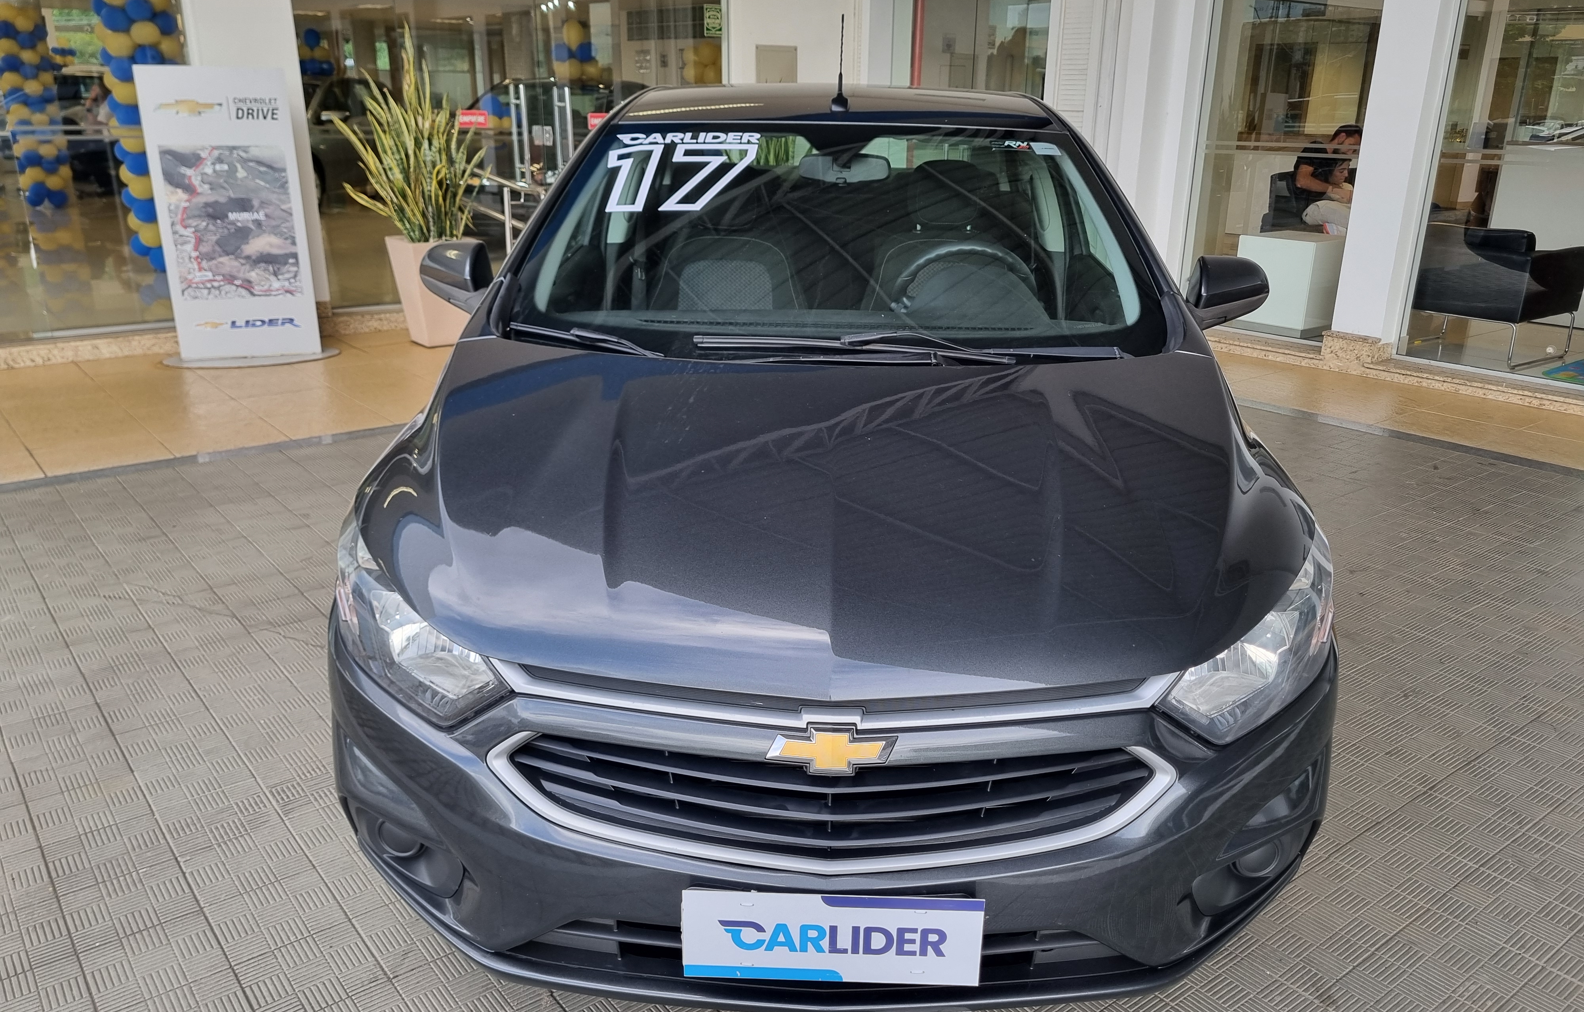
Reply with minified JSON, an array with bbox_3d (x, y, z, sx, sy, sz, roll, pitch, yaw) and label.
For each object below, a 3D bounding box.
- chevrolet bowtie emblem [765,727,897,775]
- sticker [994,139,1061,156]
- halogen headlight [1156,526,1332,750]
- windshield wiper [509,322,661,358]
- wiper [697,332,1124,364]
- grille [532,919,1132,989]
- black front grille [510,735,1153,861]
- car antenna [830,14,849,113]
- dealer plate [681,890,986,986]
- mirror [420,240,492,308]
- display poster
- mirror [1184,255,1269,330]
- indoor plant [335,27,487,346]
[{"bbox_3d":[0.050,0.317,1.537,0.168,0.065,0.022,1,5,0],"label":"chevrolet bowtie emblem"},{"bbox_3d":[0.554,-0.842,2.795,0.160,0.008,0.055,5,46,-2],"label":"sticker"},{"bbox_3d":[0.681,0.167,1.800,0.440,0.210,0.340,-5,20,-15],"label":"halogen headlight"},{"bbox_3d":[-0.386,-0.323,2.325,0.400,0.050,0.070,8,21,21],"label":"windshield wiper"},{"bbox_3d":[0.228,-0.300,2.272,0.830,0.055,0.090,1,19,2],"label":"wiper"},{"bbox_3d":[0.052,0.624,1.692,0.890,0.100,0.120,1,19,2],"label":"grille"},{"bbox_3d":[0.054,0.392,1.590,0.875,0.130,0.120,1,20,0],"label":"black front grille"},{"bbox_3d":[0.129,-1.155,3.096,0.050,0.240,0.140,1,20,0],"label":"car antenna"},{"bbox_3d":[0.055,0.580,1.595,0.400,0.130,0.012,1,14,2],"label":"dealer plate"},{"bbox_3d":[-0.753,-0.537,2.757,0.200,0.155,0.130,1,19,2],"label":"mirror"},{"bbox_3d":[-2.989,-1.541,6.354,0.720,1.520,0.080,-7,21,-19],"label":"display poster"},{"bbox_3d":[0.993,-0.497,2.770,0.220,0.160,0.140,1,20,0],"label":"mirror"},{"bbox_3d":[-2.150,-1.815,6.817,0.820,1.720,0.750,-6,21,-16],"label":"indoor plant"}]

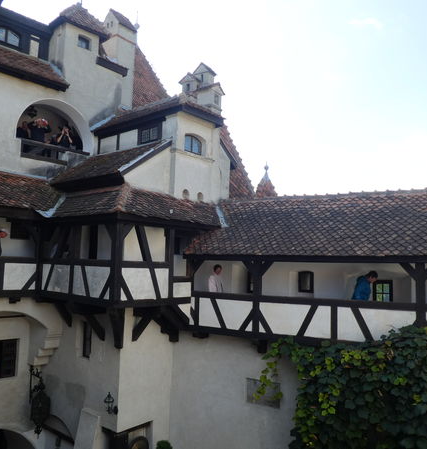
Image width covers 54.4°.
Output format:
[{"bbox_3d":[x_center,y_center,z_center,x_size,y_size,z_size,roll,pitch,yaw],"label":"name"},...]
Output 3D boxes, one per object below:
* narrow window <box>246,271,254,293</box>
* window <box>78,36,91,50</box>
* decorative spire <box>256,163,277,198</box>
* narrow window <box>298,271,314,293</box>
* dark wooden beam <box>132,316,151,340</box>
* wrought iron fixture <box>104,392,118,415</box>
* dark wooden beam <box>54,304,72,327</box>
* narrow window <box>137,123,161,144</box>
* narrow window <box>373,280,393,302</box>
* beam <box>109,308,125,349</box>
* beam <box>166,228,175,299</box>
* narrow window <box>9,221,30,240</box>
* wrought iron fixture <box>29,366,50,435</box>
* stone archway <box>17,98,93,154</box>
[{"bbox_3d":[1.158,1.660,12.065,0.407,0.642,0.120,-1,-7,26],"label":"narrow window"},{"bbox_3d":[-4.764,-6.629,15.249,0.170,0.431,0.463,-4,-8,45],"label":"window"},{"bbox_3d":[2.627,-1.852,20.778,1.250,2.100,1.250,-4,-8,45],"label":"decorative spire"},{"bbox_3d":[2.545,1.582,11.397,0.440,0.590,0.120,-1,-7,26],"label":"narrow window"},{"bbox_3d":[-1.742,2.497,10.024,0.160,0.758,0.160,8,32,-47],"label":"dark wooden beam"},{"bbox_3d":[-2.328,4.087,9.465,0.210,0.474,0.310,-4,-8,40],"label":"wrought iron fixture"},{"bbox_3d":[-4.173,2.528,11.578,0.200,0.720,0.600,-3,-7,36],"label":"dark wooden beam"},{"bbox_3d":[-1.898,-2.623,12.218,0.999,0.490,0.120,-3,-8,38],"label":"narrow window"},{"bbox_3d":[4.295,1.735,10.524,0.468,0.627,0.120,-1,-7,26],"label":"narrow window"},{"bbox_3d":[-2.381,2.566,10.246,0.300,1.075,0.700,2,-6,-4],"label":"beam"},{"bbox_3d":[-1.110,0.966,10.481,0.150,1.802,0.170,-4,-8,42],"label":"beam"},{"bbox_3d":[-6.198,0.170,13.293,0.150,0.622,0.632,-4,-8,45],"label":"narrow window"},{"bbox_3d":[-5.419,5.488,12.910,0.980,2.050,0.500,-4,-8,45],"label":"wrought iron fixture"},{"bbox_3d":[-5.594,-3.410,14.554,0.700,1.730,2.660,-4,-8,45],"label":"stone archway"}]

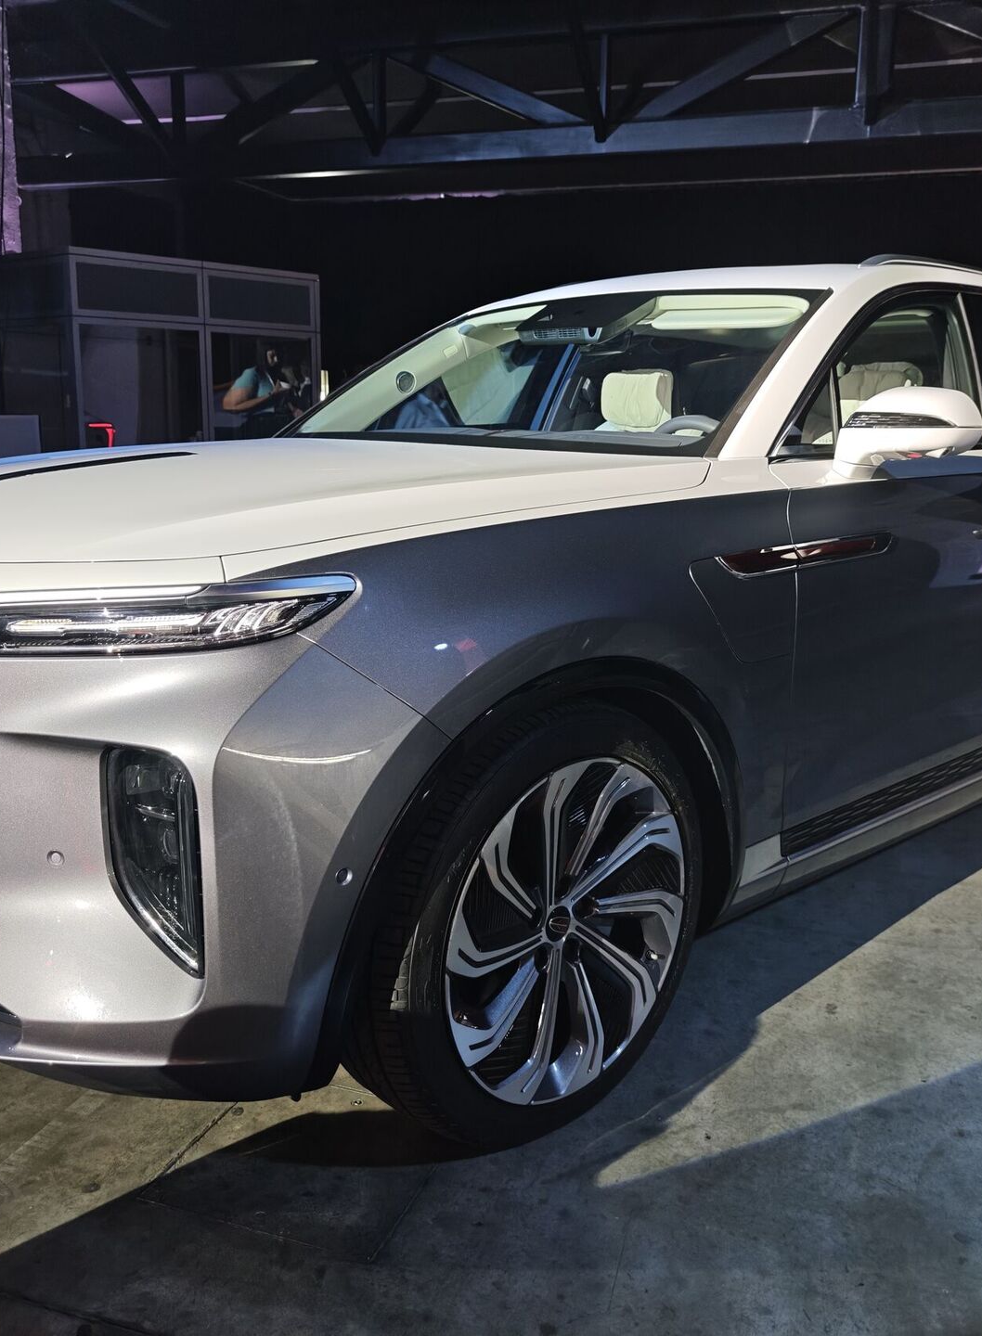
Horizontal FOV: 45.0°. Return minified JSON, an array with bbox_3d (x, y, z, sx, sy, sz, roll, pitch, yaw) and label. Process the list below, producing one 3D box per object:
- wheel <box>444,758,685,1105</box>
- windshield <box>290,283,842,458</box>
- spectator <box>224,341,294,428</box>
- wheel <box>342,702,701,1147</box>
[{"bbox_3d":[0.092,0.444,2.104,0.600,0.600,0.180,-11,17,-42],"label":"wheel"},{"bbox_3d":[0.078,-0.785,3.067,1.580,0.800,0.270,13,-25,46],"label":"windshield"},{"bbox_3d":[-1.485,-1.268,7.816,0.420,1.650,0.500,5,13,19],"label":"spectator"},{"bbox_3d":[0.061,0.438,2.137,0.770,0.770,0.275,-11,17,-42],"label":"wheel"}]

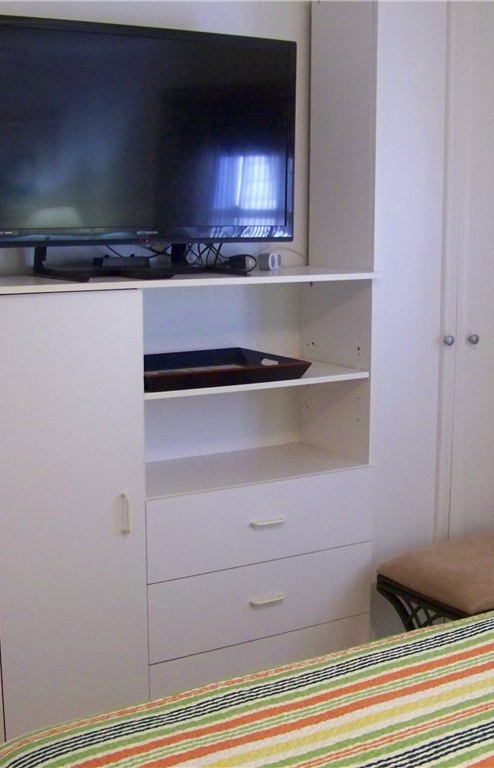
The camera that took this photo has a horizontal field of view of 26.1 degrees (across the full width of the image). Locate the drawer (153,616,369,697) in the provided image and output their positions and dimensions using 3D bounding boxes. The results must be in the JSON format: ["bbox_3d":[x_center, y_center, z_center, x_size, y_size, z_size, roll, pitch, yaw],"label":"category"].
[{"bbox_3d":[-0.025,0.693,2.739,0.631,0.192,0.333,-6,10,-30],"label":"drawer"}]

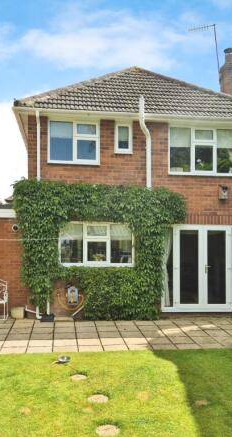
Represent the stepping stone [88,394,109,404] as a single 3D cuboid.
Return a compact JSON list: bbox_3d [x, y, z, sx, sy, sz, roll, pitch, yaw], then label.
[{"bbox_3d":[-0.224,2.298,4.945,0.270,0.040,0.270,0,-1,-8],"label":"stepping stone"}]

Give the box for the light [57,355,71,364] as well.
[{"bbox_3d":[-0.843,2.295,6.333,0.200,0.090,0.200,0,-1,-8],"label":"light"}]

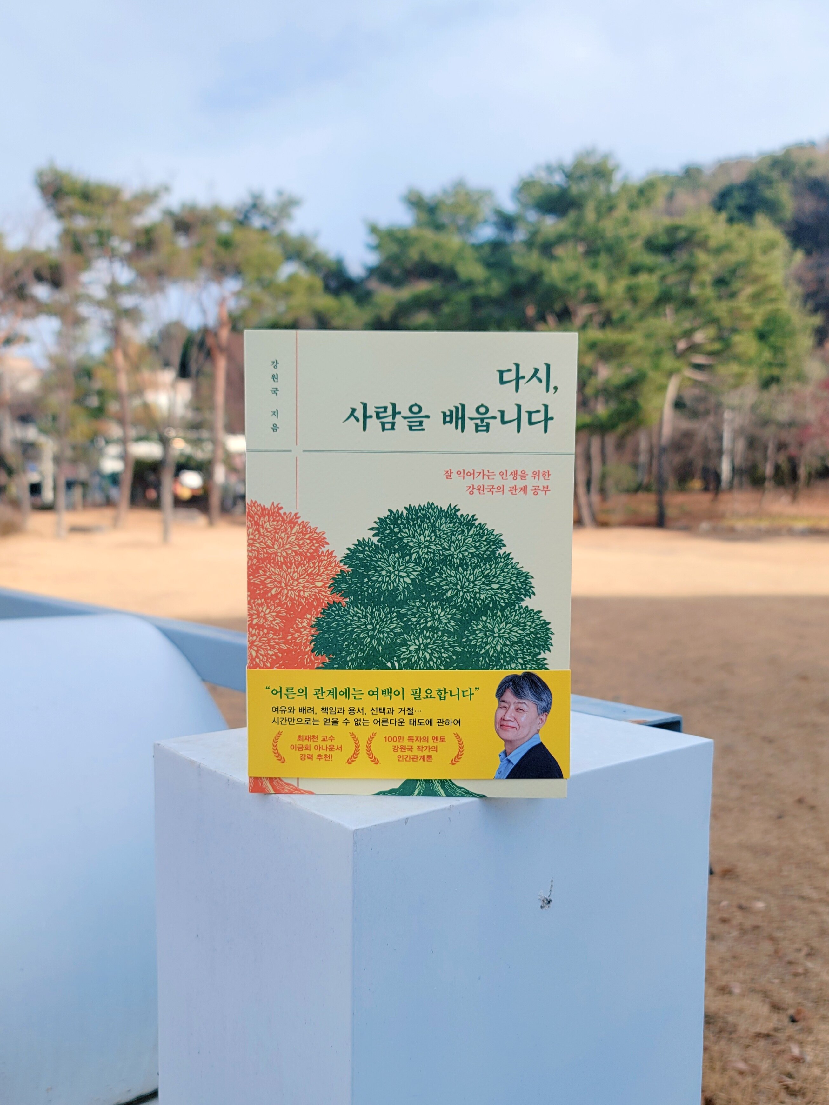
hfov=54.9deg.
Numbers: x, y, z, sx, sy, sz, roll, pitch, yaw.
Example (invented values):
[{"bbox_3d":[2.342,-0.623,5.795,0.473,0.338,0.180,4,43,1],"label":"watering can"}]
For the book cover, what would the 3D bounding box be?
[{"bbox_3d":[-0.002,0.006,0.365,0.145,0.208,0.020,1,4,1],"label":"book cover"}]

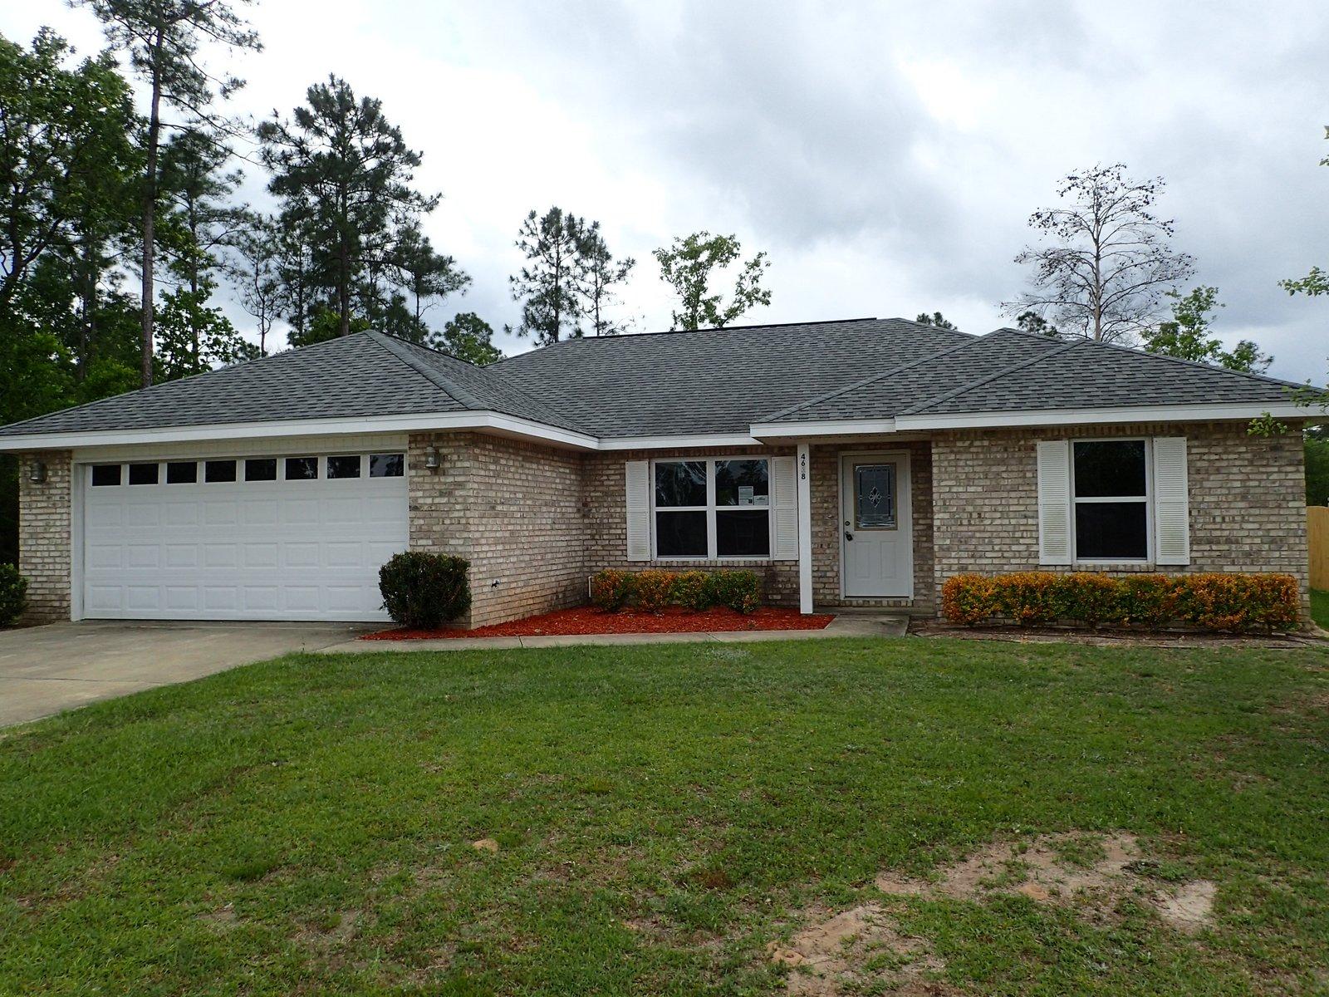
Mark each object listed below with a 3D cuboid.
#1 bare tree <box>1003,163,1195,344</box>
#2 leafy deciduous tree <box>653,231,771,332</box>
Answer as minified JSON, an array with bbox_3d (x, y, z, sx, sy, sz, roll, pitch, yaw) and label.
[{"bbox_3d":[16.591,-5.143,35.795,7.200,14.840,7.000,-1,-2,0],"label":"bare tree"},{"bbox_3d":[1.784,-3.488,33.835,4.700,11.970,4.600,-1,-2,0],"label":"leafy deciduous tree"}]

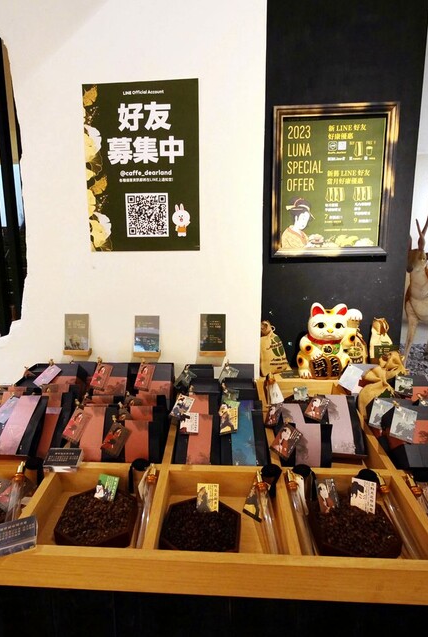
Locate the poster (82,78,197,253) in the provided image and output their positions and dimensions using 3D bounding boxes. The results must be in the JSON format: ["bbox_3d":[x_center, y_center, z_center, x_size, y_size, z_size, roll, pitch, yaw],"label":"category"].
[{"bbox_3d":[-0.262,-0.549,1.261,0.420,0.594,0.006,0,8,5],"label":"poster"}]

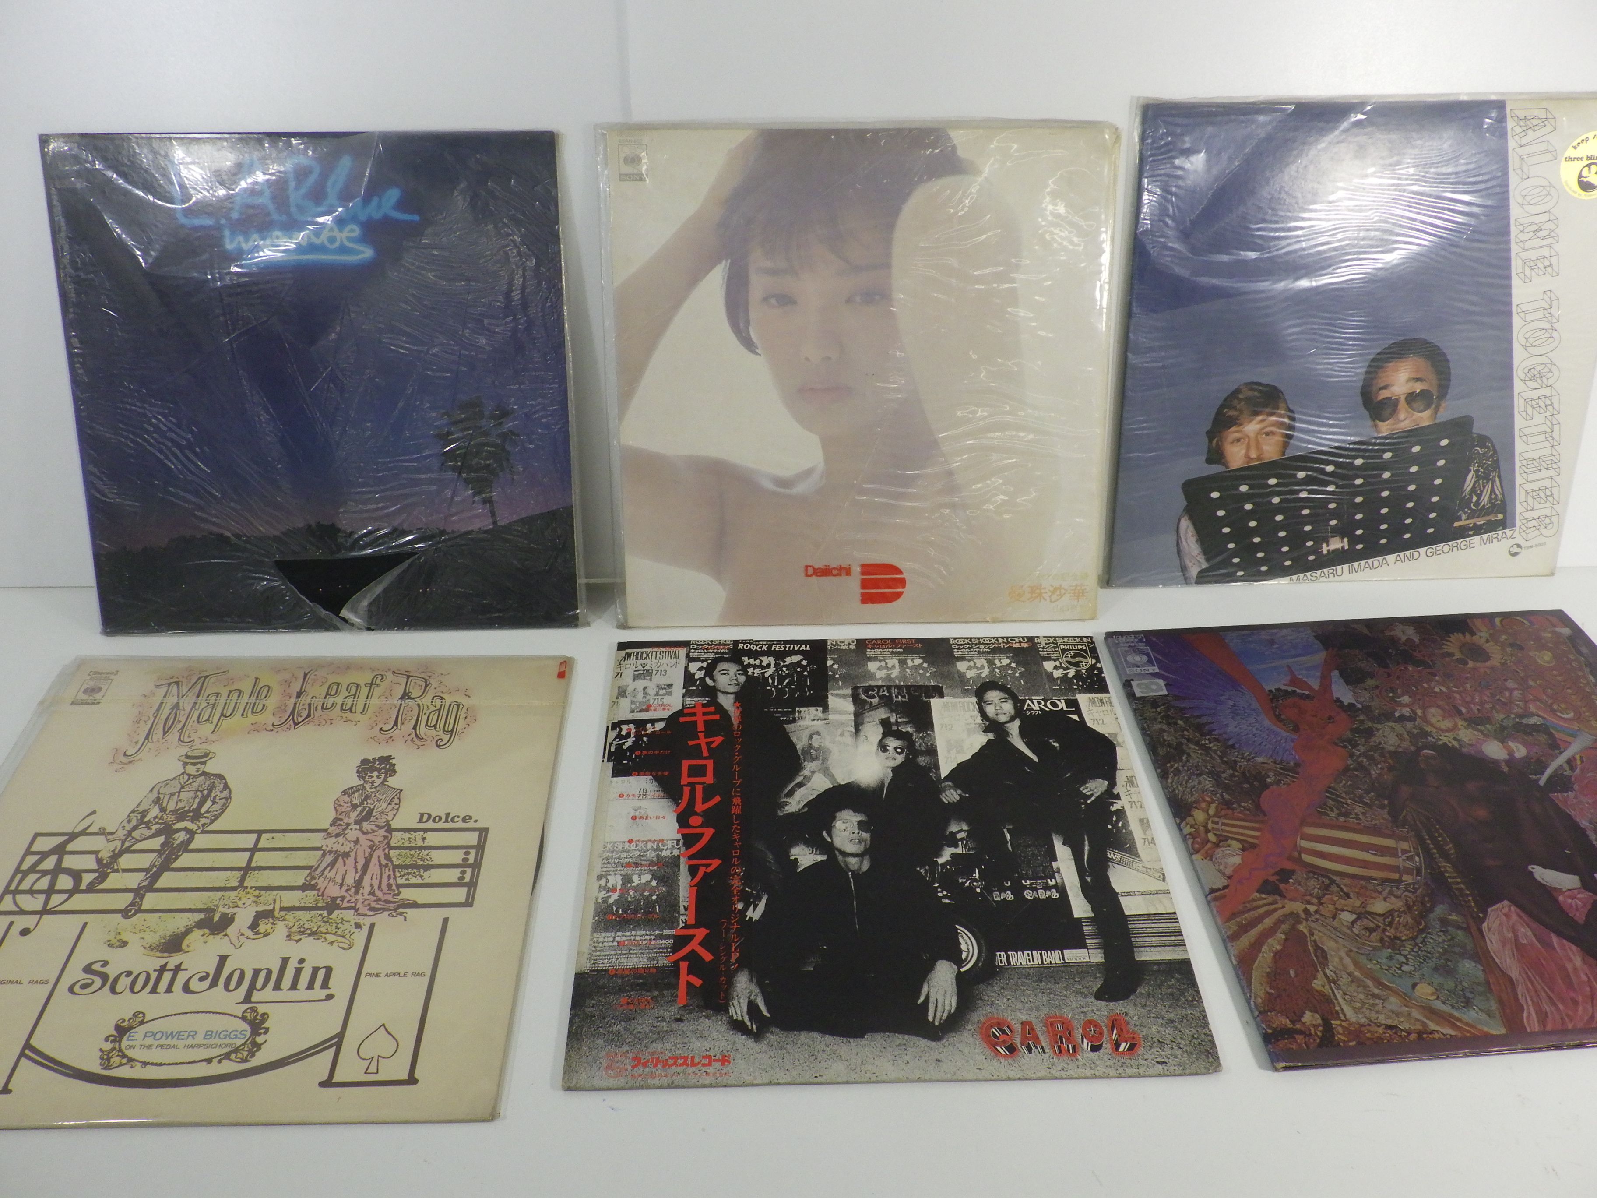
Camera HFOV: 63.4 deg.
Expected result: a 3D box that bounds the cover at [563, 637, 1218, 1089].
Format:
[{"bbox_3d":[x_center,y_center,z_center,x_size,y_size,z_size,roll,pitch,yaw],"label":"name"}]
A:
[{"bbox_3d":[0.042,0.128,0.735,0.315,0.005,0.315,-1,40,-1],"label":"cover"}]

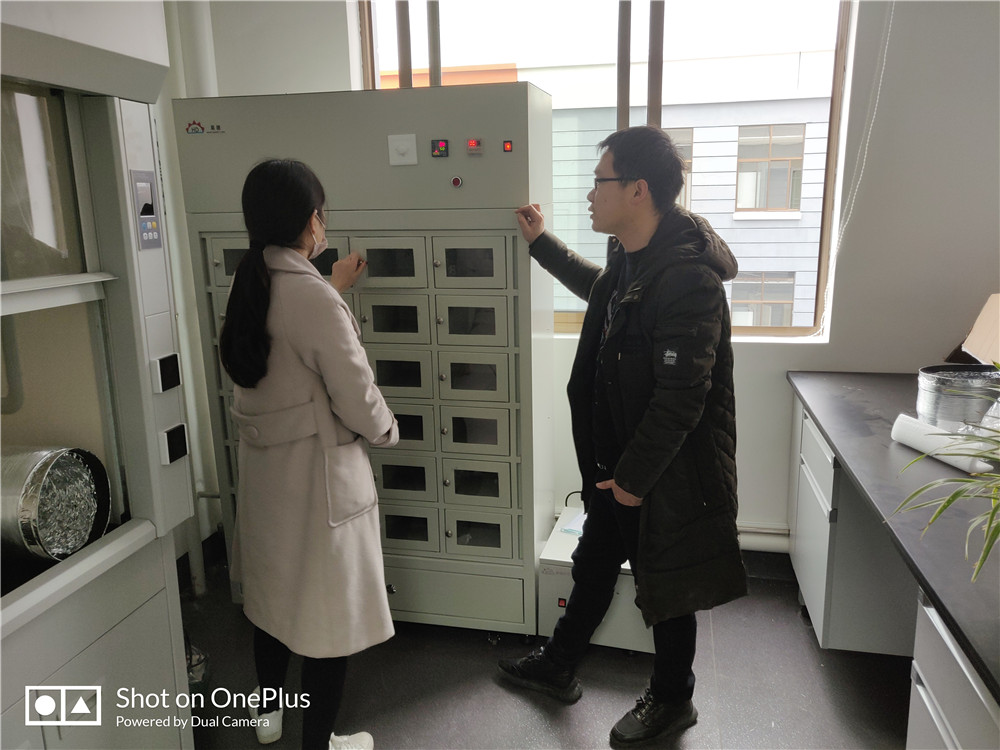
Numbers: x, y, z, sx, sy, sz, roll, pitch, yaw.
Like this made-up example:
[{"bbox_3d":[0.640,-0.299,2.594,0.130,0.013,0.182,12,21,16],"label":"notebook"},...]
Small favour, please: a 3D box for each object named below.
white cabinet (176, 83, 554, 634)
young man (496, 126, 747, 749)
[{"bbox_3d":[-0.413,-0.035,2.607,1.153,1.800,0.450,2,14,12],"label":"white cabinet"},{"bbox_3d":[0.347,0.189,2.055,0.670,1.690,0.550,-4,14,-9],"label":"young man"}]

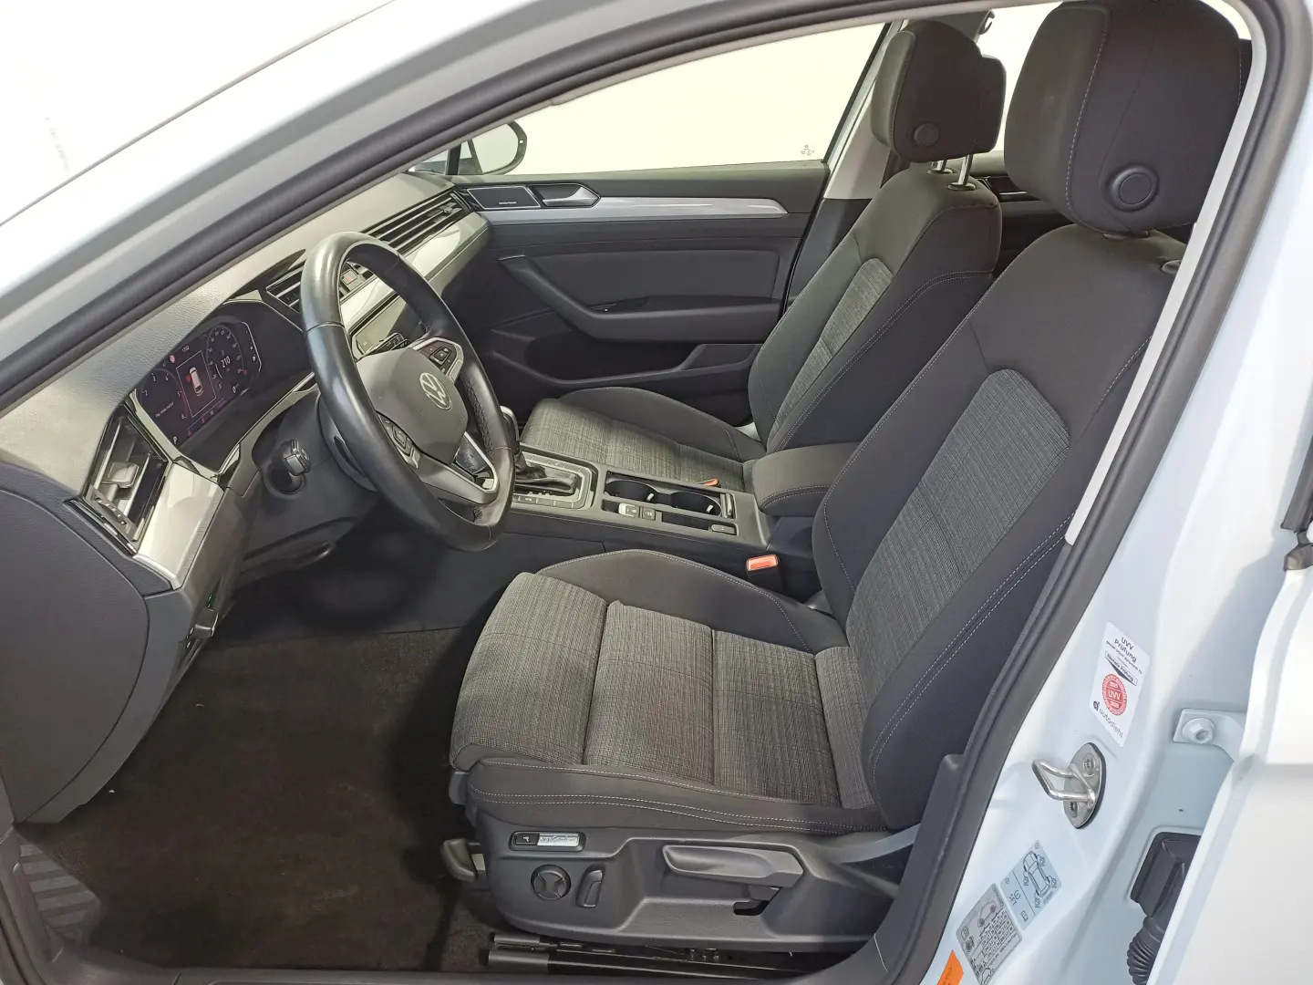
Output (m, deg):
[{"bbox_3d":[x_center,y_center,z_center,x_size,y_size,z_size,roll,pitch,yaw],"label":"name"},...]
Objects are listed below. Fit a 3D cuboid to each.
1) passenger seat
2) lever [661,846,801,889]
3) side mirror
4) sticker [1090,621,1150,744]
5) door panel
[{"bbox_3d":[0.132,-0.308,1.759,0.860,1.000,0.530,0,25,2],"label":"passenger seat"},{"bbox_3d":[0.079,0.383,0.975,0.145,0.038,0.032,0,25,2],"label":"lever"},{"bbox_3d":[-0.404,-0.796,2.167,0.180,0.165,0.240,7,26,16],"label":"side mirror"},{"bbox_3d":[0.322,0.134,0.661,0.002,0.075,0.046,-5,26,-8],"label":"sticker"},{"bbox_3d":[-0.086,-0.426,2.109,0.870,0.600,0.140,0,25,2],"label":"door panel"}]

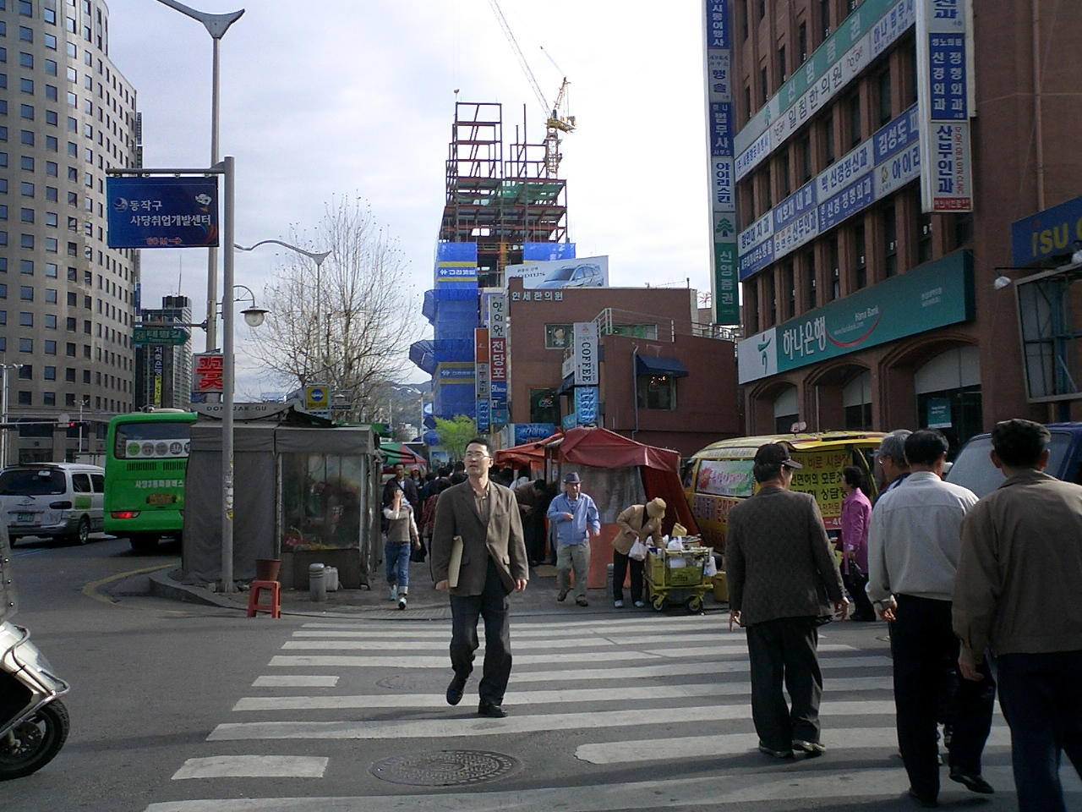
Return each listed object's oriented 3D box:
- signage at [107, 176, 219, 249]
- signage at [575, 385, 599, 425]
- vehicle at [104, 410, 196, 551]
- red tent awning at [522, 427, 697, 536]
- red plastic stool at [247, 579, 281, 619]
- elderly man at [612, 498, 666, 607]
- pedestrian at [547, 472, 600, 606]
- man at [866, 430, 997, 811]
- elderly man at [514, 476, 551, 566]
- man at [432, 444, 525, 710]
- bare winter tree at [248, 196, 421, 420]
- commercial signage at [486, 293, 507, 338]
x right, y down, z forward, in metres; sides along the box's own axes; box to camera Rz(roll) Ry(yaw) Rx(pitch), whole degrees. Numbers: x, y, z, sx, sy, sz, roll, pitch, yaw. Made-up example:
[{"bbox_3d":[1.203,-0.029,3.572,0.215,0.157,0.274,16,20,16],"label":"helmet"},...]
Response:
[{"bbox_3d":[-5.167,-2.638,15.850,1.519,0.958,0.100,-1,-4,-3],"label":"signage"},{"bbox_3d":[1.783,0.001,45.149,0.904,1.431,0.300,0,-4,-7],"label":"signage"},{"bbox_3d":[-8.254,1.859,27.859,2.350,2.950,8.800,0,-4,-7],"label":"vehicle"},{"bbox_3d":[0.947,1.046,16.100,2.150,1.420,2.100,0,-4,-7],"label":"red tent awning"},{"bbox_3d":[-3.251,2.258,13.586,0.335,0.445,0.335,0,-4,-5],"label":"red plastic stool"},{"bbox_3d":[1.192,1.786,14.273,0.620,1.350,0.500,-4,-5,45],"label":"elderly man"},{"bbox_3d":[0.393,1.611,14.286,0.570,1.599,0.420,0,-4,-13],"label":"pedestrian"},{"bbox_3d":[1.844,0.985,5.520,0.550,1.720,0.480,-1,-4,12],"label":"man"},{"bbox_3d":[-0.176,1.985,19.857,0.650,1.460,0.520,-2,-4,21],"label":"elderly man"},{"bbox_3d":[-0.411,1.116,7.648,0.570,1.784,0.480,0,-4,-16],"label":"man"},{"bbox_3d":[-6.381,-1.346,36.000,5.100,10.314,5.000,0,-4,-7],"label":"bare winter tree"},{"bbox_3d":[-1.825,-3.709,48.149,0.780,1.859,0.300,0,-4,-7],"label":"commercial signage"}]

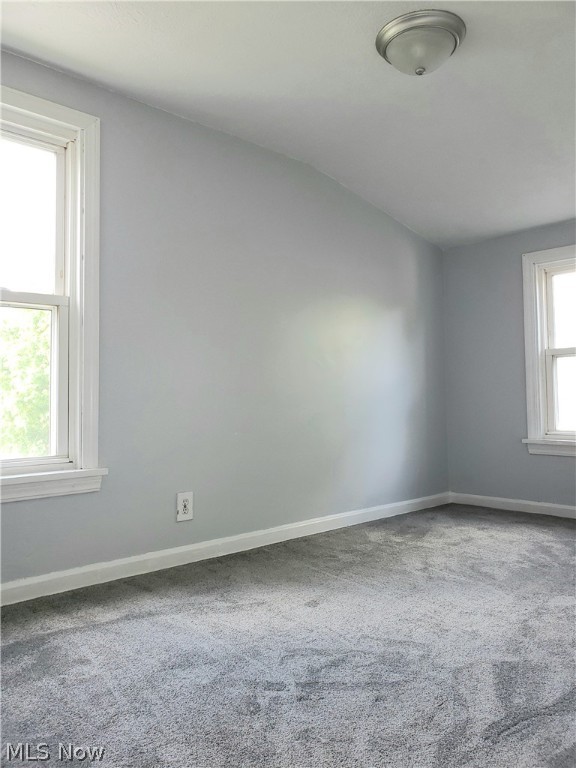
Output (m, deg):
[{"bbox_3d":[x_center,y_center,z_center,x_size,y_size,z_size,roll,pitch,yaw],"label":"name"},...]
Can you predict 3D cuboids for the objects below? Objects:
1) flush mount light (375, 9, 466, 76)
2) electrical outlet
[{"bbox_3d":[0.500,-1.232,2.172,0.330,0.138,0.330,-1,-2,0],"label":"flush mount light"},{"bbox_3d":[-0.476,0.573,2.689,0.082,0.126,0.010,1,-3,-43],"label":"electrical outlet"}]

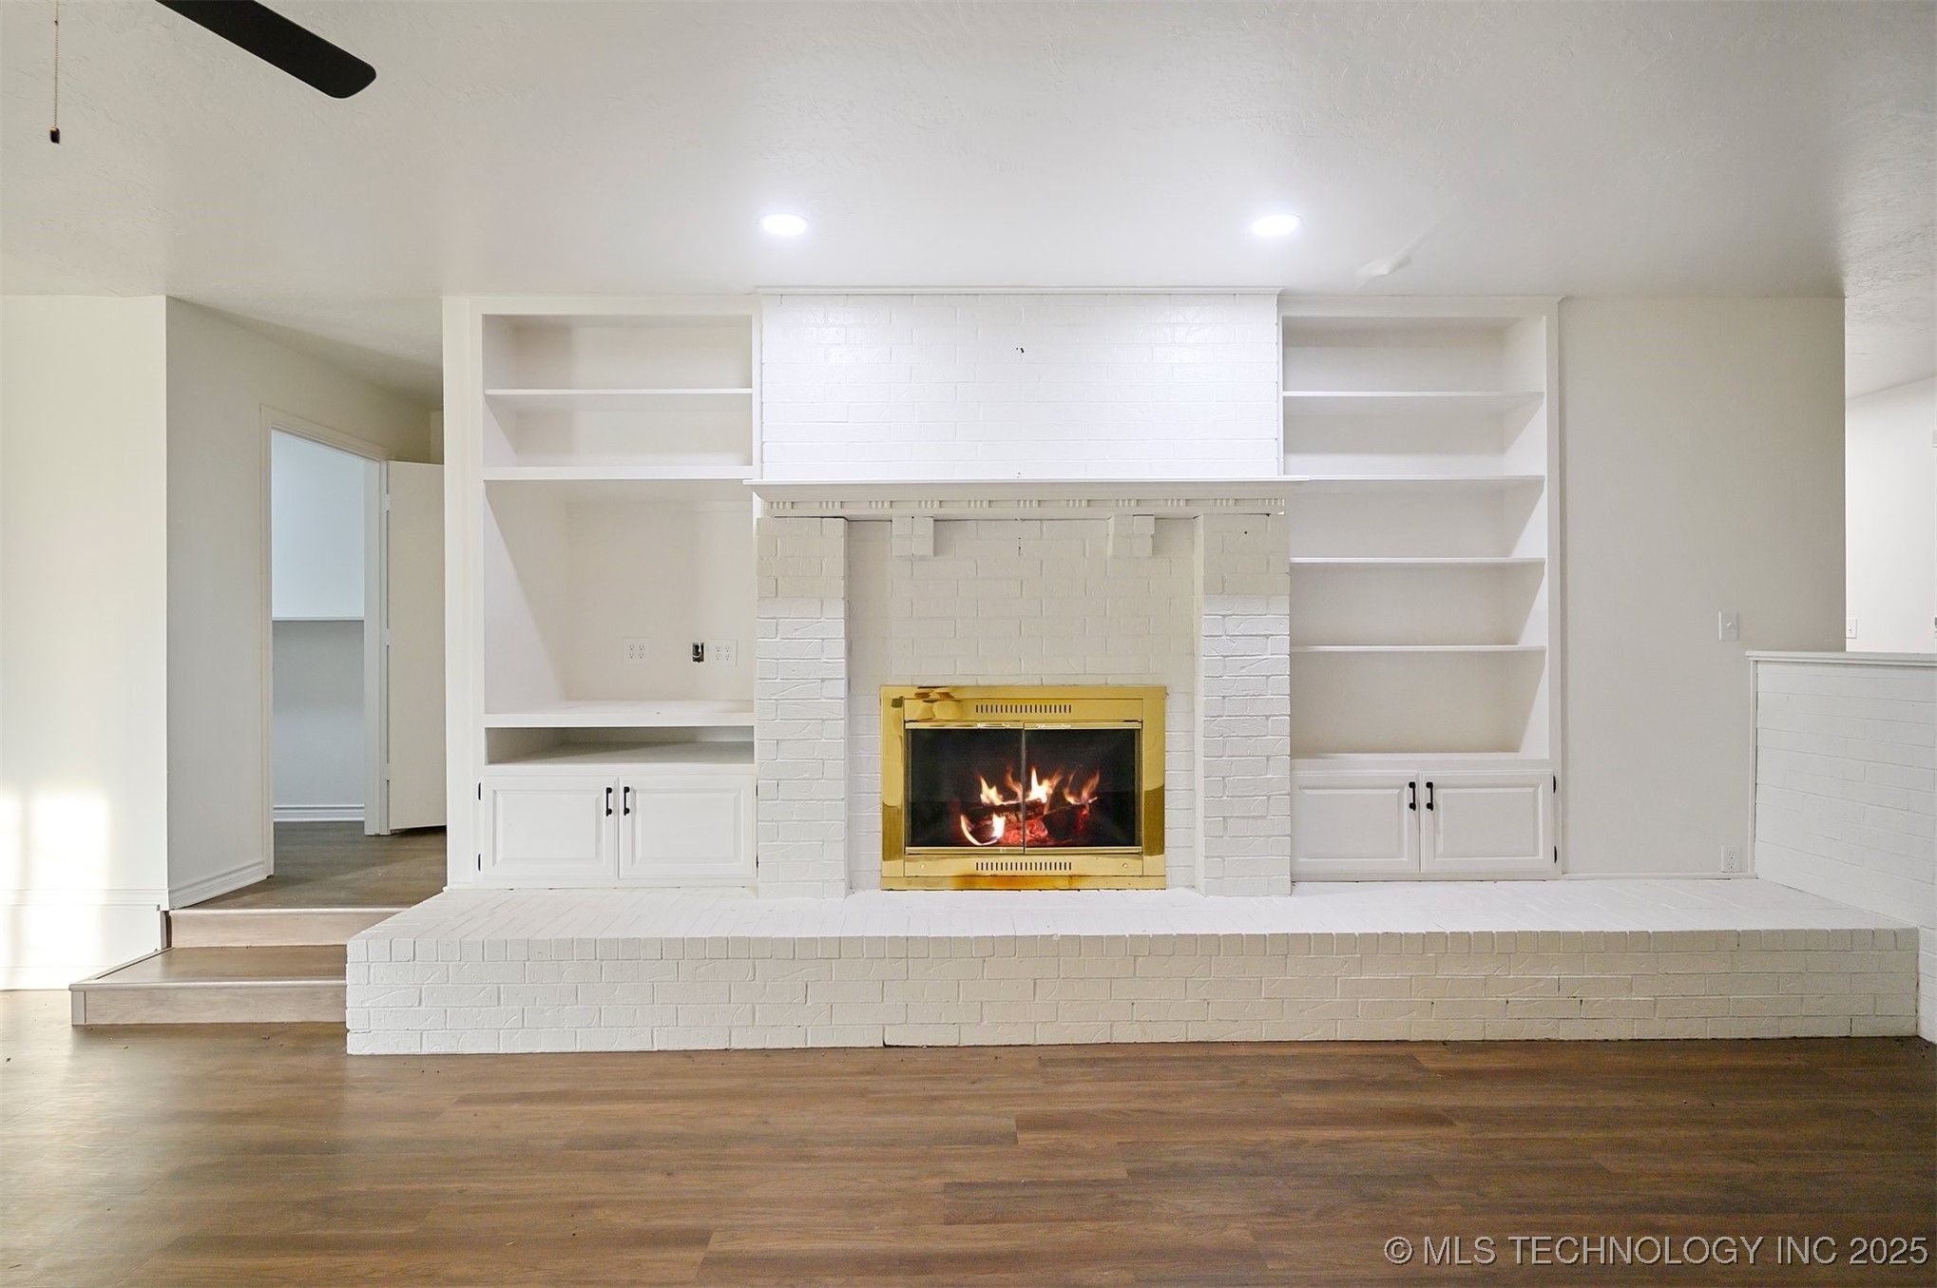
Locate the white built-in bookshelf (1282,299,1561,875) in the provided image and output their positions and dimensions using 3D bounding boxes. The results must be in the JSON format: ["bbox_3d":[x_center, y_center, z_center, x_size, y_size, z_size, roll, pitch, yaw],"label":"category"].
[{"bbox_3d":[1.801,-0.215,4.023,1.167,2.345,0.312,0,0,-1],"label":"white built-in bookshelf"}]

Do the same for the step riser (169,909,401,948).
[{"bbox_3d":[-2.619,1.128,3.857,1.094,0.146,0.040,0,0,-1],"label":"step riser"}]

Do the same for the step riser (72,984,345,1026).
[{"bbox_3d":[-2.618,1.274,3.447,1.109,0.145,0.040,0,0,-1],"label":"step riser"}]

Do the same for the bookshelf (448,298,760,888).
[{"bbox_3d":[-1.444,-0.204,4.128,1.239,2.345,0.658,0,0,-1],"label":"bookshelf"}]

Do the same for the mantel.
[{"bbox_3d":[0.222,-0.550,3.707,2.111,0.136,0.208,0,0,-1],"label":"mantel"}]

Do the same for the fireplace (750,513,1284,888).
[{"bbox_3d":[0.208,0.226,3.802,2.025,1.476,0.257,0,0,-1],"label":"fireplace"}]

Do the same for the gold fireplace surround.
[{"bbox_3d":[0.219,0.561,3.783,1.115,0.797,0.069,0,0,-1],"label":"gold fireplace surround"}]

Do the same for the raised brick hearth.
[{"bbox_3d":[0.580,1.149,3.547,5.251,0.372,0.648,0,0,-1],"label":"raised brick hearth"}]

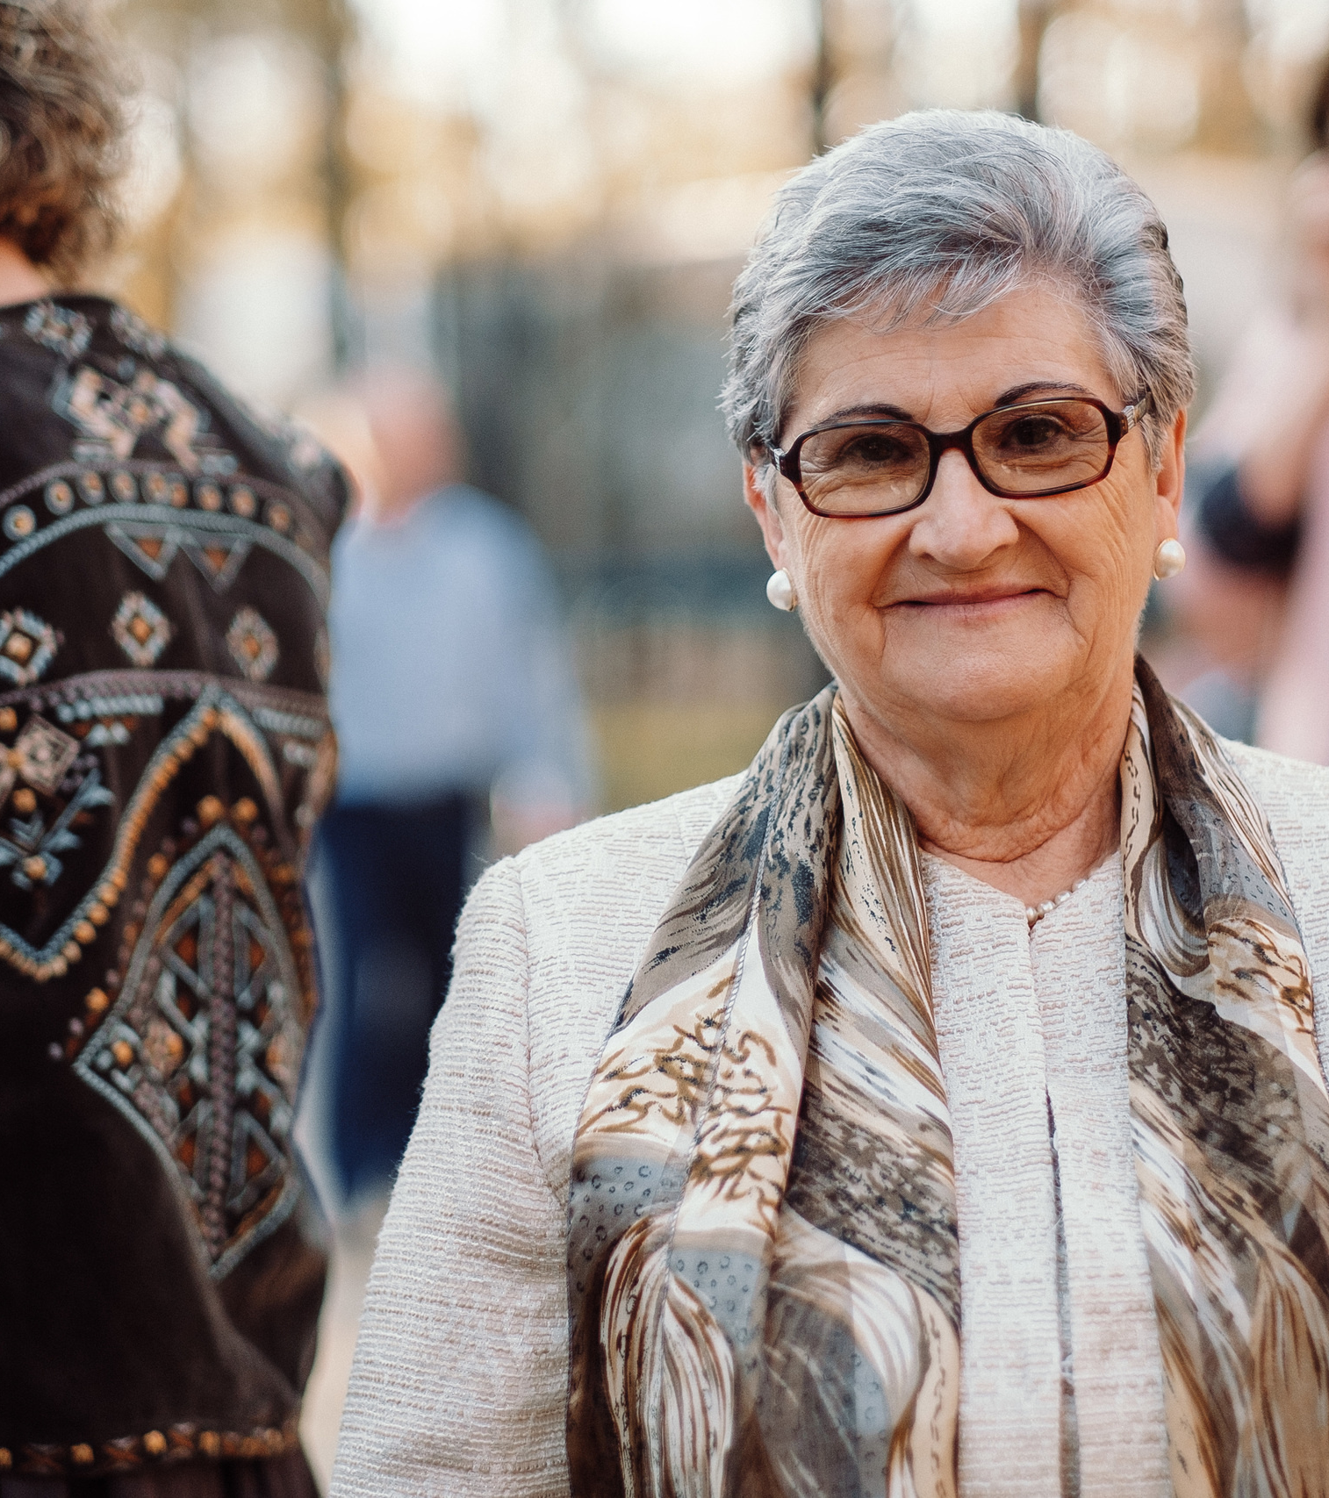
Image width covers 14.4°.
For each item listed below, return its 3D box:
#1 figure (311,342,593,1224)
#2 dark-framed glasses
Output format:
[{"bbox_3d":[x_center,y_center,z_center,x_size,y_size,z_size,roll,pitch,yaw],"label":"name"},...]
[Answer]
[{"bbox_3d":[-0.433,0.091,10.300,0.520,1.690,0.360,2,3,34],"label":"figure"},{"bbox_3d":[0.117,-0.126,2.114,0.146,0.045,0.140,-6,10,4],"label":"dark-framed glasses"}]

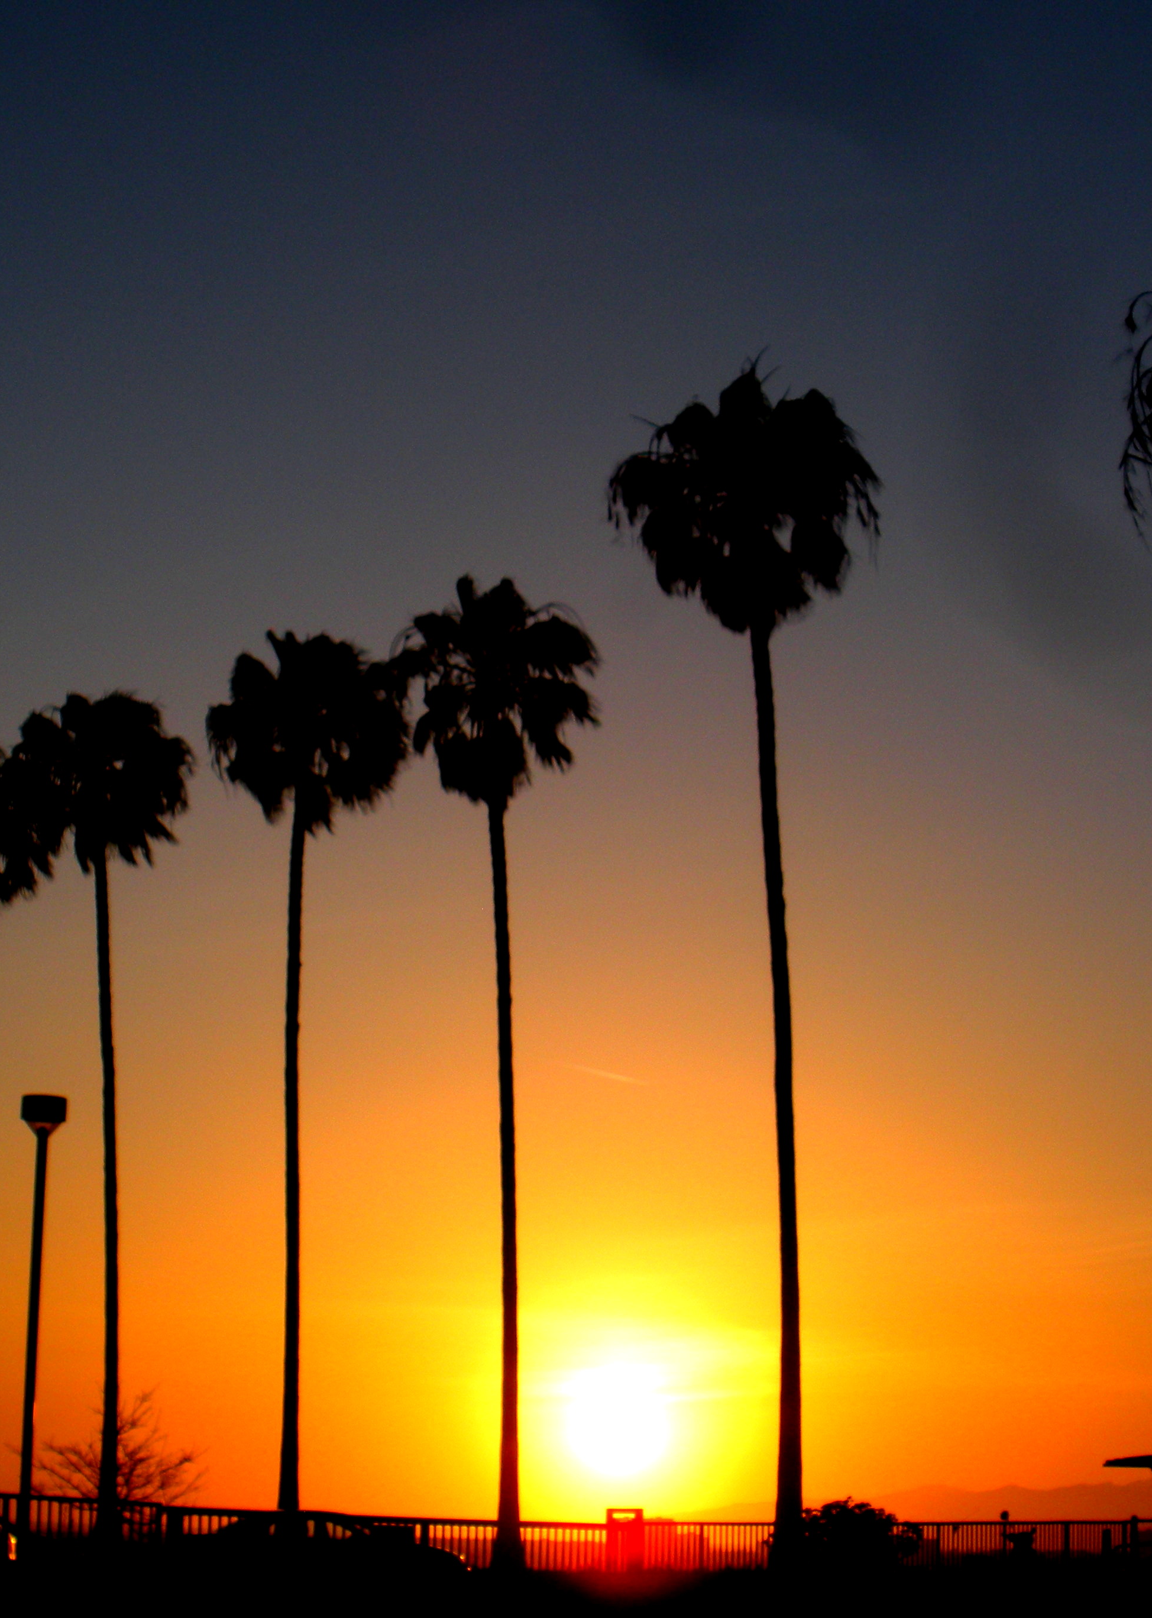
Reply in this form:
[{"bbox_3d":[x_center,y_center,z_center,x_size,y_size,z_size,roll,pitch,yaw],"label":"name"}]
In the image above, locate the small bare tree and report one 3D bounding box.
[{"bbox_3d":[-9.636,13.912,68.371,3.591,3.415,3.591,0,-13,0],"label":"small bare tree"}]

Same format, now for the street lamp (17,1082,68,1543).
[{"bbox_3d":[-7.623,7.402,45.742,0.664,6.820,0.664,0,-13,0],"label":"street lamp"}]

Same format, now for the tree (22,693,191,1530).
[{"bbox_3d":[-10.127,6.209,68.297,3.759,17.924,3.759,0,-13,0],"label":"tree"}]

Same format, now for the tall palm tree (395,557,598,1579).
[{"bbox_3d":[-1.375,4.269,55.445,3.444,17.144,3.444,0,-13,0],"label":"tall palm tree"}]

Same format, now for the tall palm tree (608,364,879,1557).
[{"bbox_3d":[2.593,1.990,49.307,4.260,18.713,4.260,0,-13,0],"label":"tall palm tree"}]

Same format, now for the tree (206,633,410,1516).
[{"bbox_3d":[-5.221,5.030,61.703,3.957,17.389,3.957,0,-13,0],"label":"tree"}]

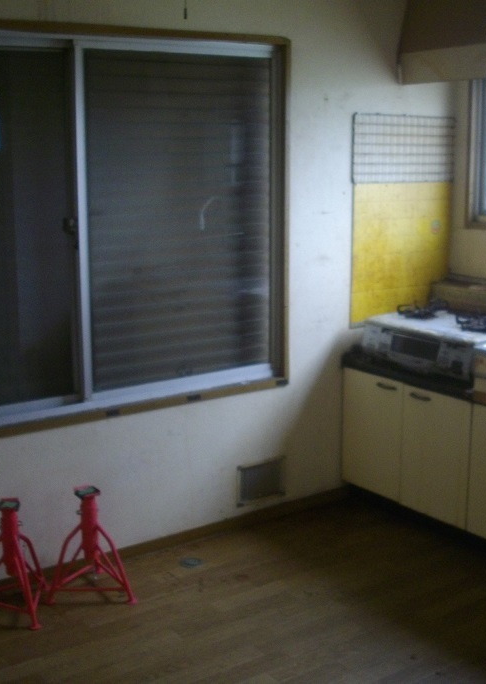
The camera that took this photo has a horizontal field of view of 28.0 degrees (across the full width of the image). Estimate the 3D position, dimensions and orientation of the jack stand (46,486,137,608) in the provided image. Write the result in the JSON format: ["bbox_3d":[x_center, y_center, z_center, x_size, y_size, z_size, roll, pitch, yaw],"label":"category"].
[{"bbox_3d":[-0.515,0.670,3.363,0.310,0.385,0.275,0,12,-1],"label":"jack stand"}]

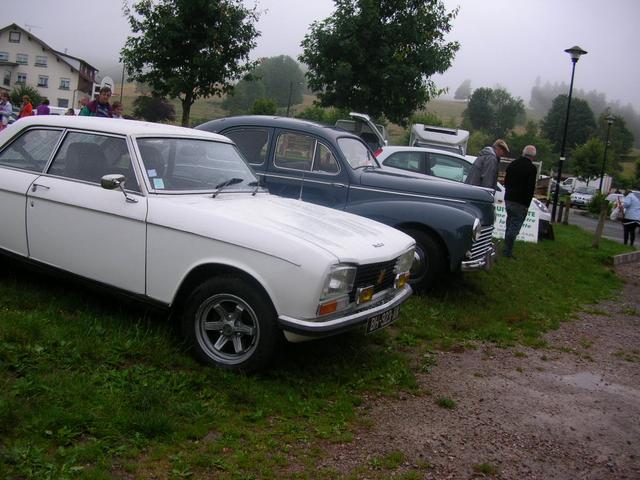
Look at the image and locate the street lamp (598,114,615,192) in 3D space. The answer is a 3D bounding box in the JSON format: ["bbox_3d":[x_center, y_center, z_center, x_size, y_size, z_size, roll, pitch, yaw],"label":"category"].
[{"bbox_3d":[15.748,-4.483,36.287,0.550,5.000,0.550,6,7,-1],"label":"street lamp"}]

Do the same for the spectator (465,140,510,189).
[{"bbox_3d":[2.449,-0.677,9.792,0.600,1.680,0.520,4,7,-18],"label":"spectator"}]

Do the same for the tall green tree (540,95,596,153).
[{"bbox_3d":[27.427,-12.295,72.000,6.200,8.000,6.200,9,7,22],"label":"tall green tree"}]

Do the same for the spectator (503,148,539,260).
[{"bbox_3d":[3.090,-0.615,10.200,0.540,1.740,0.360,8,7,15],"label":"spectator"}]

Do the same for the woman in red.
[{"bbox_3d":[-8.935,-3.549,19.591,0.400,1.660,0.480,5,6,-12],"label":"woman in red"}]

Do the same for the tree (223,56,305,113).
[{"bbox_3d":[-6.810,-18.744,78.000,9.500,7.000,8.000,6,6,0],"label":"tree"}]

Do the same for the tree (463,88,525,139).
[{"bbox_3d":[18.768,-13.576,70.000,6.700,6.400,6.300,9,7,22],"label":"tree"}]

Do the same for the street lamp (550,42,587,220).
[{"bbox_3d":[7.588,-3.292,20.000,0.700,5.500,0.700,9,7,22],"label":"street lamp"}]

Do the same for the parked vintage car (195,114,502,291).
[{"bbox_3d":[-0.130,-0.570,7.300,4.350,1.540,1.620,10,10,22],"label":"parked vintage car"}]

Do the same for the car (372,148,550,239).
[{"bbox_3d":[2.973,-0.991,13.500,3.950,1.470,1.690,8,7,22],"label":"car"}]

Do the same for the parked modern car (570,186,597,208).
[{"bbox_3d":[17.709,-2.824,43.000,1.750,1.500,4.100,9,8,29],"label":"parked modern car"}]

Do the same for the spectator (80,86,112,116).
[{"bbox_3d":[-3.597,-1.601,10.499,0.520,1.720,0.340,2,8,-30],"label":"spectator"}]

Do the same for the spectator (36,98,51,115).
[{"bbox_3d":[-9.031,-3.761,21.091,0.500,1.650,0.350,3,7,-24],"label":"spectator"}]

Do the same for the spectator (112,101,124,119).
[{"bbox_3d":[-4.035,-1.922,12.794,0.460,1.630,0.300,1,8,-35],"label":"spectator"}]

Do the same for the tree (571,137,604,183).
[{"bbox_3d":[18.579,-4.875,45.270,2.500,4.700,2.500,6,7,-1],"label":"tree"}]

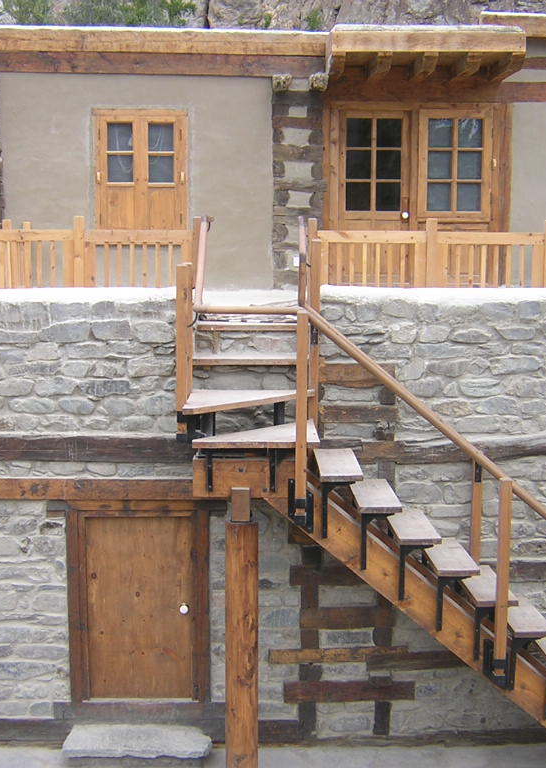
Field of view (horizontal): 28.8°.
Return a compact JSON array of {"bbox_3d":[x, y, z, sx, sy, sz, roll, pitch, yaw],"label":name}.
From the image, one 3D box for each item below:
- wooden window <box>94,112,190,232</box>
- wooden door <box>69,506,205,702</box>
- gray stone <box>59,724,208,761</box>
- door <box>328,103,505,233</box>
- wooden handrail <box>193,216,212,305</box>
[{"bbox_3d":[-1.414,-2.216,11.385,0.998,1.415,0.144,0,8,-3],"label":"wooden window"},{"bbox_3d":[-1.102,1.805,8.815,1.117,1.701,0.134,0,8,-3],"label":"wooden door"},{"bbox_3d":[-1.080,2.835,8.388,1.155,0.115,0.379,0,8,-3],"label":"gray stone"},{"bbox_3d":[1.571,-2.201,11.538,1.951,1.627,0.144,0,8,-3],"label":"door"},{"bbox_3d":[-0.540,-0.934,8.068,0.147,0.663,1.296,0,8,-3],"label":"wooden handrail"}]

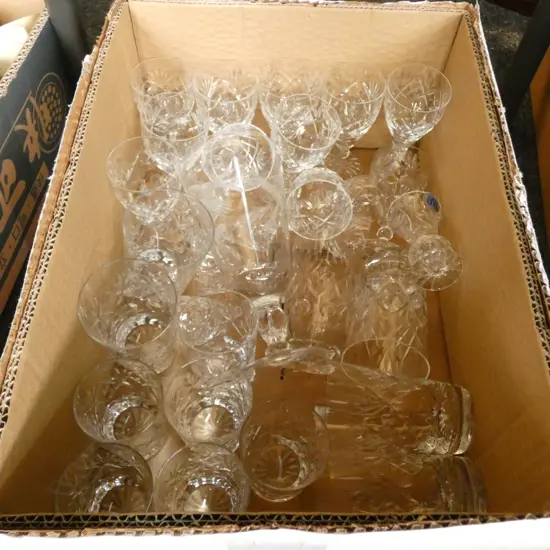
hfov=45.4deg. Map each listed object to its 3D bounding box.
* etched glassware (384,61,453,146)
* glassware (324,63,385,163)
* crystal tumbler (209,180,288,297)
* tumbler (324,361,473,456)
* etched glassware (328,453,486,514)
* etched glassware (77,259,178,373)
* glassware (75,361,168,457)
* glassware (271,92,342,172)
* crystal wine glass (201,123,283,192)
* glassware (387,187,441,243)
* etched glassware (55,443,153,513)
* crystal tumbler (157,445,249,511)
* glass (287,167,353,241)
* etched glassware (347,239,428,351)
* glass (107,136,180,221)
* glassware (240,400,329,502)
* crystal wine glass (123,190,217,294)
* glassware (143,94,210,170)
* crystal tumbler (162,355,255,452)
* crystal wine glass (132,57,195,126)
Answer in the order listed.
[{"bbox_3d":[0.145,-0.152,0.714,0.067,0.130,0.067,0,57,-1],"label":"etched glassware"},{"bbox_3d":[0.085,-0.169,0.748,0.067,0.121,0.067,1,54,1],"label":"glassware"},{"bbox_3d":[-0.023,-0.041,0.759,0.088,0.088,0.113,-8,63,-7],"label":"crystal tumbler"},{"bbox_3d":[0.104,0.118,0.569,0.126,0.073,0.073,5,90,-1],"label":"tumbler"},{"bbox_3d":[0.117,0.198,0.599,0.138,0.073,0.073,4,54,-2],"label":"etched glassware"},{"bbox_3d":[-0.138,0.054,0.663,0.091,0.113,0.091,1,62,1],"label":"etched glassware"},{"bbox_3d":[-0.126,0.121,0.559,0.074,0.079,0.074,0,57,-1],"label":"glassware"},{"bbox_3d":[0.029,-0.128,0.778,0.075,0.151,0.075,4,60,-3],"label":"glassware"},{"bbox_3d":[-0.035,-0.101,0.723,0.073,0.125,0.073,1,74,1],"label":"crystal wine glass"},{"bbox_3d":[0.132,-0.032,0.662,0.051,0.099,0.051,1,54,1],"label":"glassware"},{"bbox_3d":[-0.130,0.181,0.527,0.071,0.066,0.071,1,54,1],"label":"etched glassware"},{"bbox_3d":[-0.061,0.204,0.578,0.080,0.084,0.080,1,54,-2],"label":"crystal tumbler"},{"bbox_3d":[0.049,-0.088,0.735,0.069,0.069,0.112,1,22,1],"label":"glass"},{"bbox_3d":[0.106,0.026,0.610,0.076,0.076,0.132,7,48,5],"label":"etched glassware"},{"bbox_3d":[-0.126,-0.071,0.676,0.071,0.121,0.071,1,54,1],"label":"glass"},{"bbox_3d":[0.007,0.153,0.540,0.073,0.079,0.073,0,57,-1],"label":"glassware"},{"bbox_3d":[-0.101,-0.029,0.655,0.088,0.084,0.088,0,57,-1],"label":"crystal wine glass"},{"bbox_3d":[-0.098,-0.117,0.687,0.067,0.130,0.067,0,57,-1],"label":"glassware"},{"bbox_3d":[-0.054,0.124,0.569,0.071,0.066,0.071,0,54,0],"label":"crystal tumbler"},{"bbox_3d":[-0.132,-0.180,0.808,0.073,0.150,0.073,3,54,-1],"label":"crystal wine glass"}]

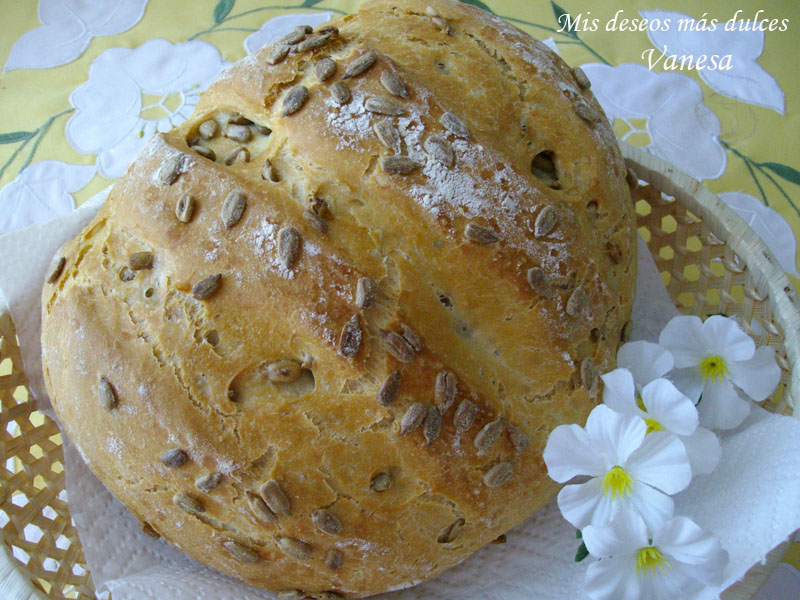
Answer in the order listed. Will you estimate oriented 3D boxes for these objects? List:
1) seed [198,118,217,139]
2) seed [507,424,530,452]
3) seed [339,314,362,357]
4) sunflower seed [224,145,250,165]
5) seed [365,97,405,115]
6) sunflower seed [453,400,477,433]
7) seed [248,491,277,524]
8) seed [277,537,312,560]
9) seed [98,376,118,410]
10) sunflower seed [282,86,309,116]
[{"bbox_3d":[-0.066,-0.058,0.284,0.005,0.005,0.007,-15,63,5],"label":"seed"},{"bbox_3d":[0.034,0.040,0.241,0.003,0.011,0.005,-21,32,33],"label":"seed"},{"bbox_3d":[-0.014,0.010,0.239,0.006,0.004,0.012,9,78,-1],"label":"seed"},{"bbox_3d":[-0.047,-0.042,0.243,0.010,0.004,0.005,-32,65,-6],"label":"sunflower seed"},{"bbox_3d":[-0.004,-0.055,0.238,0.011,0.003,0.005,11,69,0],"label":"seed"},{"bbox_3d":[0.017,0.031,0.219,0.005,0.004,0.009,28,83,-14],"label":"sunflower seed"},{"bbox_3d":[-0.038,0.057,0.230,0.005,0.003,0.011,-35,99,14],"label":"seed"},{"bbox_3d":[-0.030,0.071,0.238,0.011,0.004,0.004,31,100,-7],"label":"seed"},{"bbox_3d":[-0.084,0.027,0.237,0.005,0.003,0.010,-24,80,29],"label":"seed"},{"bbox_3d":[-0.032,-0.062,0.259,0.005,0.003,0.013,23,65,20],"label":"sunflower seed"}]

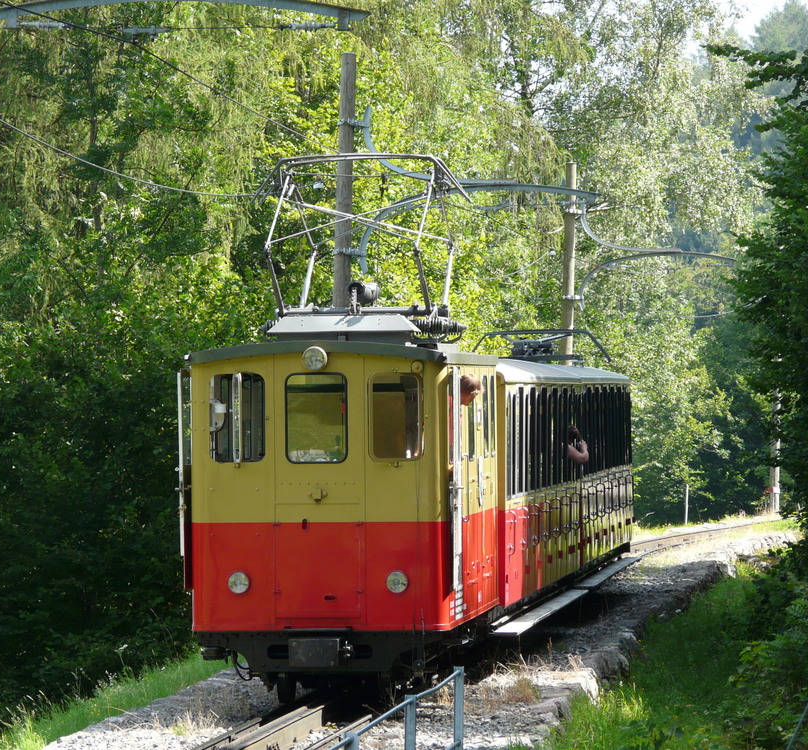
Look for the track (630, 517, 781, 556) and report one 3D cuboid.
[{"bbox_3d":[5.252,2.858,86.456,1.515,0.252,17.170,0,0,12],"label":"track"}]

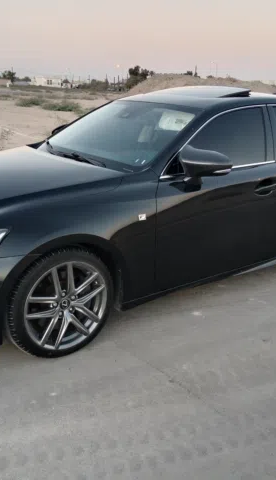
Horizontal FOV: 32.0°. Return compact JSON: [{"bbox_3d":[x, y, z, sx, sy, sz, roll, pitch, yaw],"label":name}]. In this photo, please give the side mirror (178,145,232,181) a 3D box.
[{"bbox_3d":[0.391,-0.454,2.802,0.200,0.175,0.230,-10,21,-35],"label":"side mirror"}]

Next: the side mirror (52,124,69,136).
[{"bbox_3d":[-0.686,-0.940,4.212,0.190,0.175,0.230,-10,21,-35],"label":"side mirror"}]

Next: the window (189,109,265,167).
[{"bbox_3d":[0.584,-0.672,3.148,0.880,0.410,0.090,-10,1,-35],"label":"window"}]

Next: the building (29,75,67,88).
[{"bbox_3d":[-32.583,-57.593,175.000,13.000,4.300,10.000,-1,18,-10],"label":"building"}]

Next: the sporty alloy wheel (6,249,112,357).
[{"bbox_3d":[-0.431,0.321,2.637,0.640,0.640,0.235,-10,21,-35],"label":"sporty alloy wheel"}]

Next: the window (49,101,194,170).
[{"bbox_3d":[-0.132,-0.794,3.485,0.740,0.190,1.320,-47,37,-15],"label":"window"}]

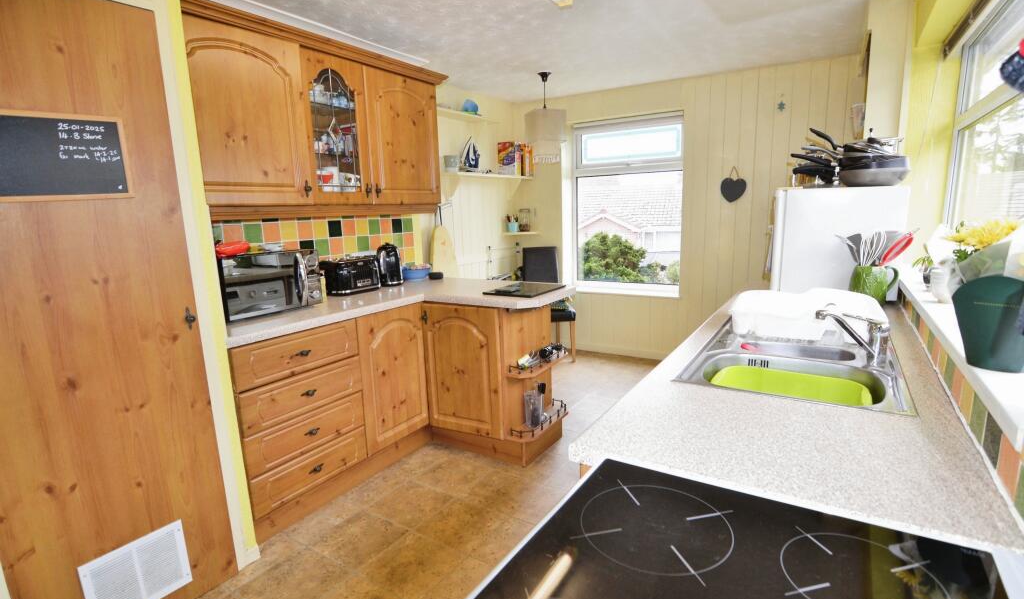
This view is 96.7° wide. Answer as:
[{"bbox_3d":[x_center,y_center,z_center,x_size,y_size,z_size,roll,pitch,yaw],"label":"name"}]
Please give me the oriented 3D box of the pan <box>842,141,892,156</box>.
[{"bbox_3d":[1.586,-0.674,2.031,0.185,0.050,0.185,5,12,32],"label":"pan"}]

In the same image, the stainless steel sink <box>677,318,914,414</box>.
[{"bbox_3d":[0.869,0.221,1.412,0.462,0.170,0.950,5,12,32],"label":"stainless steel sink"}]

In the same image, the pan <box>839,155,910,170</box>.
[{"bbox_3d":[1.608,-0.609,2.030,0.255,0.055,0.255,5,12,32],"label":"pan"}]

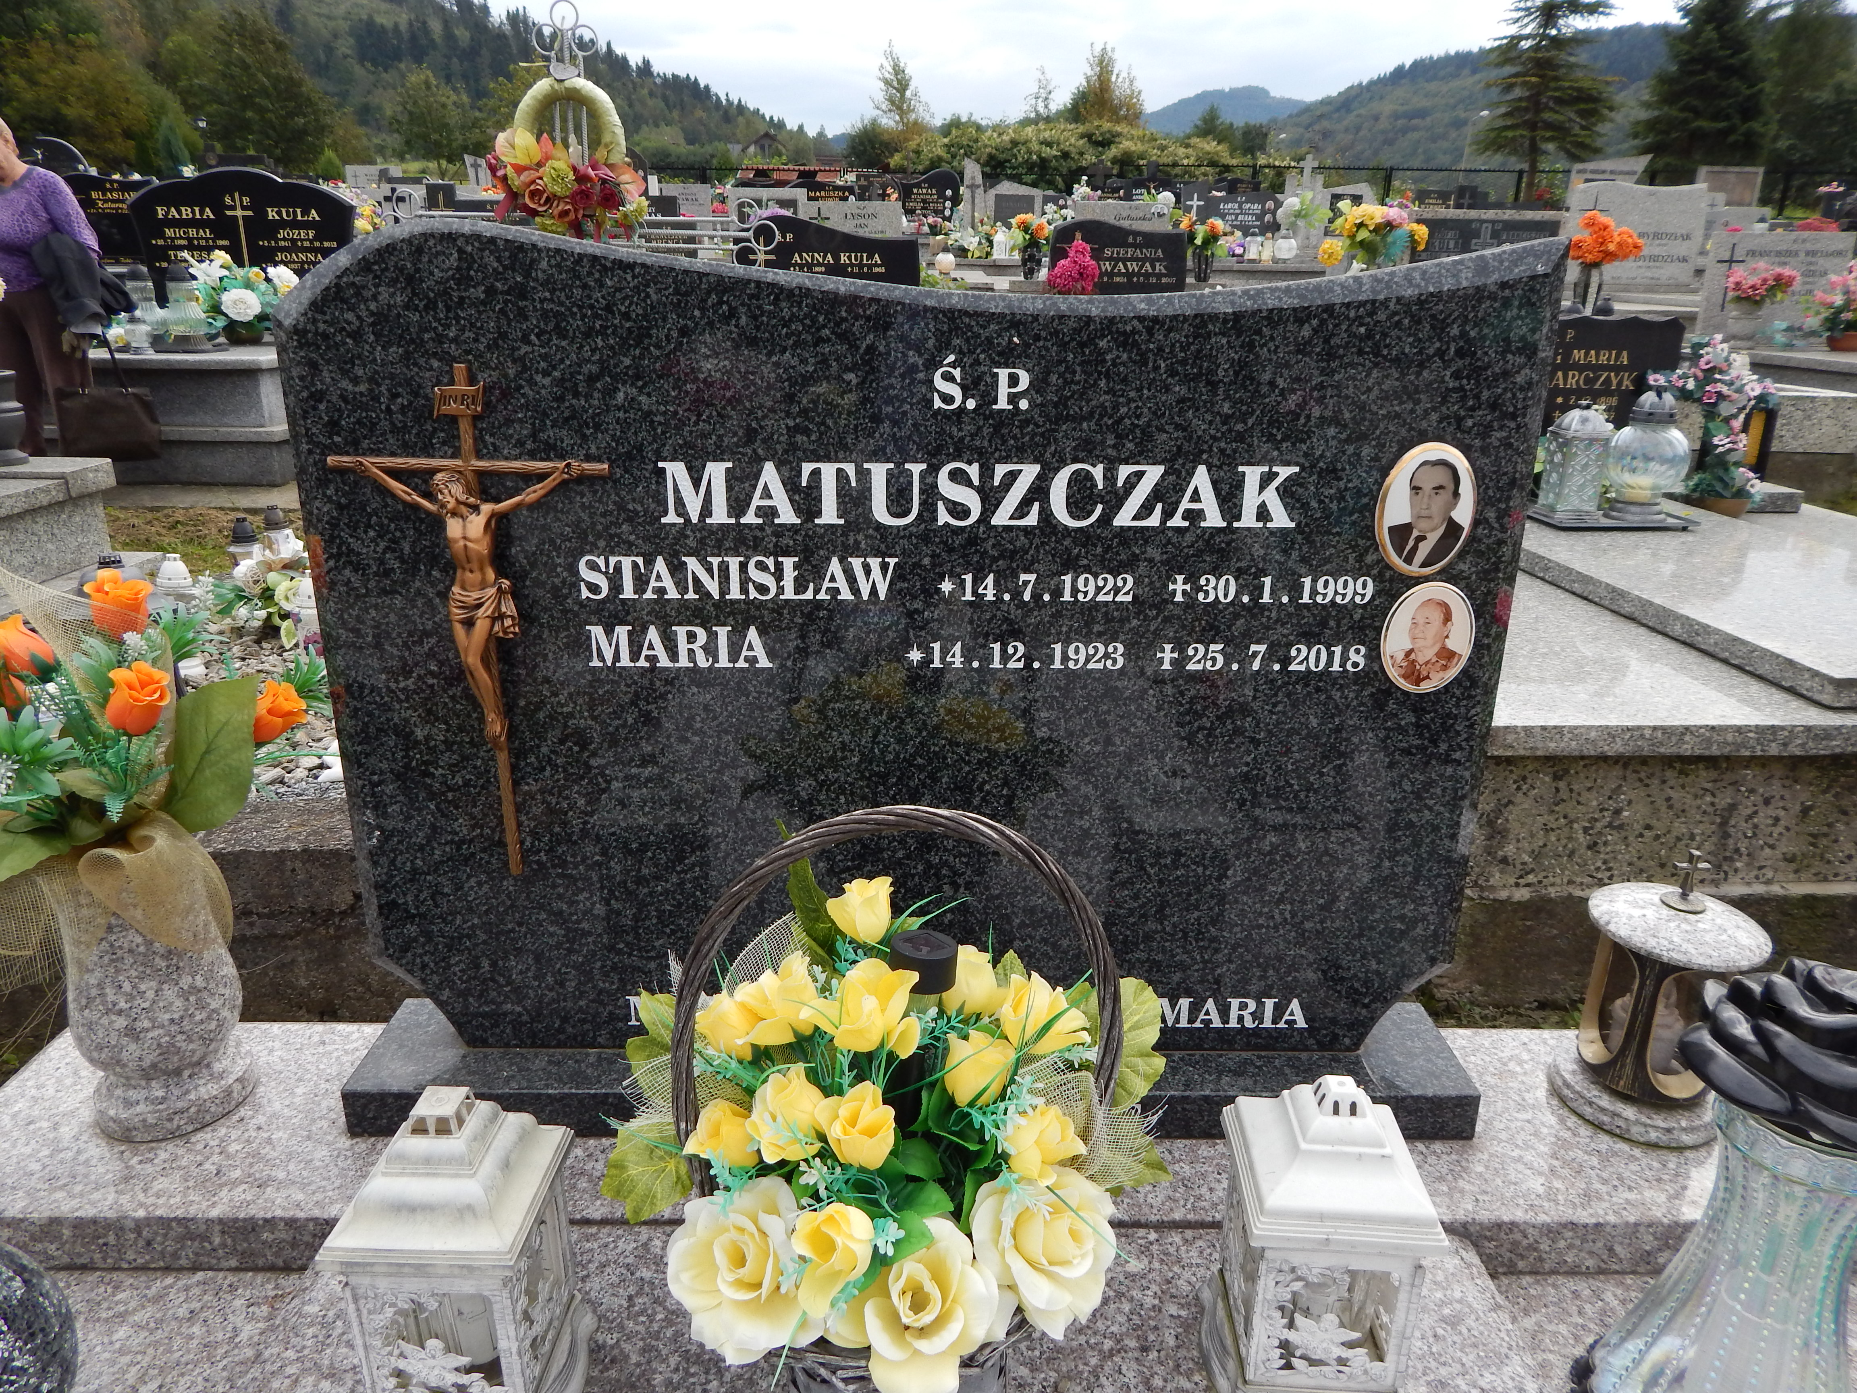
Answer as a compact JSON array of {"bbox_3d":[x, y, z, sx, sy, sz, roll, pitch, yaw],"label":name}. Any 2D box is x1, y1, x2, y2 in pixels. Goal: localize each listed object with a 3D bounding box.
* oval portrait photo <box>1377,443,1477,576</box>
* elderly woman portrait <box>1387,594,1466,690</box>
[{"bbox_3d":[0.439,-0.163,1.086,0.087,0.118,0.011,0,17,0],"label":"oval portrait photo"},{"bbox_3d":[0.456,-0.048,1.121,0.069,0.087,0.008,0,17,0],"label":"elderly woman portrait"}]

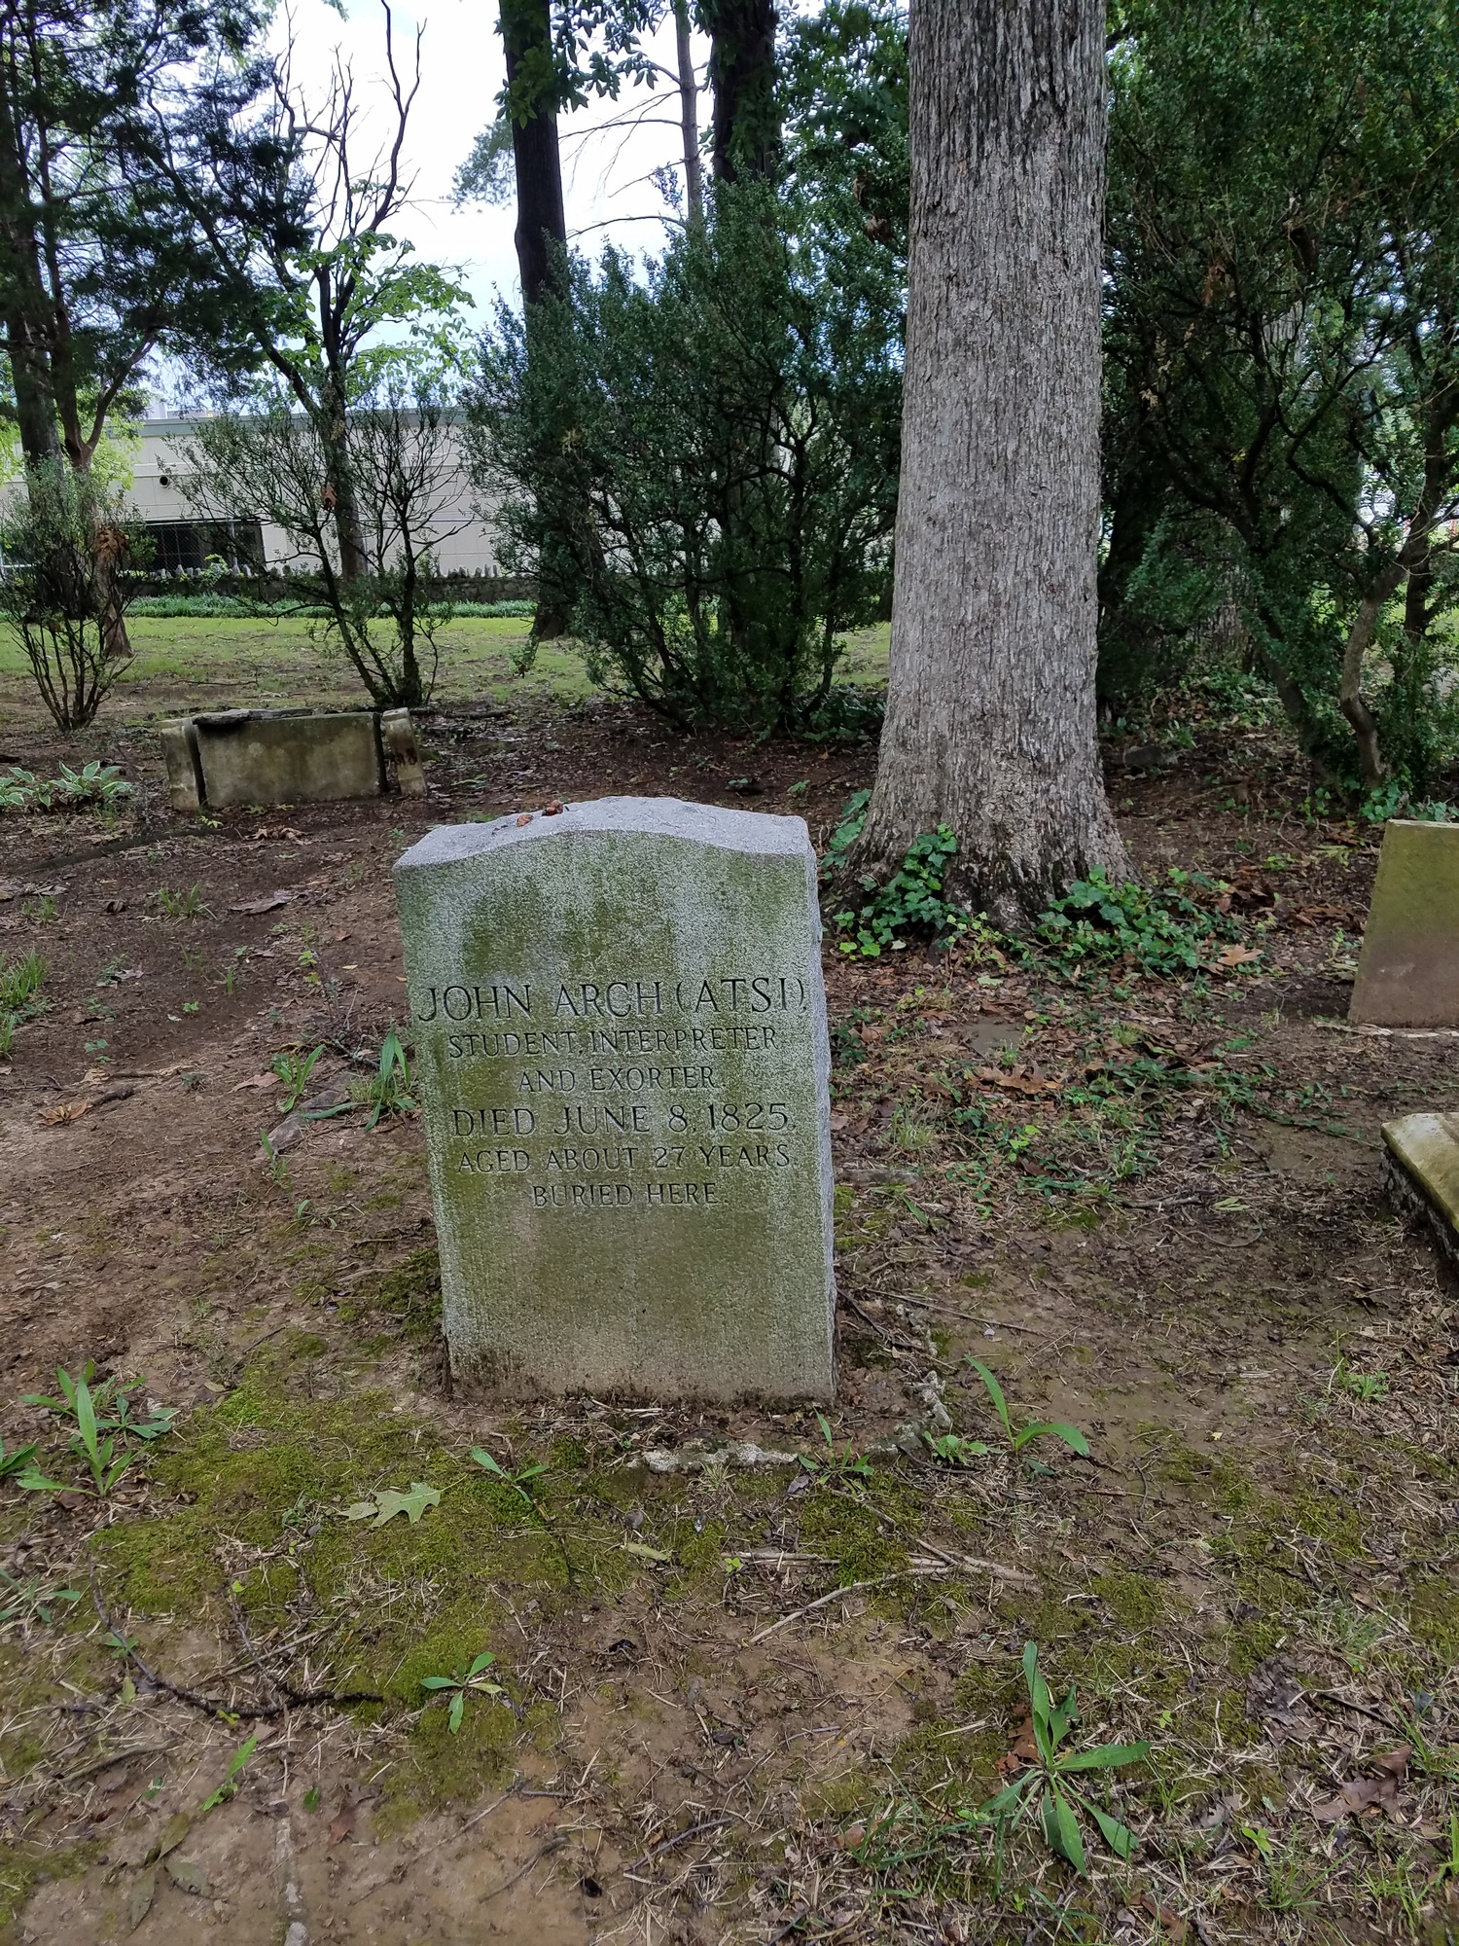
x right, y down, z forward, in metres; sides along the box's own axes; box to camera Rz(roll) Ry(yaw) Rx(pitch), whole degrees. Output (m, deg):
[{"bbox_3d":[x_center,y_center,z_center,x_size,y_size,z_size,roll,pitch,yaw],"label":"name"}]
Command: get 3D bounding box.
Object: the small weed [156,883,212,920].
[{"bbox_3d":[-2.049,-0.267,5.492,0.185,0.100,0.130,0,17,0],"label":"small weed"}]

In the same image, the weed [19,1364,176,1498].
[{"bbox_3d":[-0.972,0.704,2.263,0.215,0.130,0.160,0,17,0],"label":"weed"}]

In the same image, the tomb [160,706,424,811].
[{"bbox_3d":[-2.814,-1.418,9.457,1.560,0.550,0.680,-6,17,-16],"label":"tomb"}]

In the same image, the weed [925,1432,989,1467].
[{"bbox_3d":[0.355,0.747,2.289,0.098,0.032,0.055,0,17,0],"label":"weed"}]

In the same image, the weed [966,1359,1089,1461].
[{"bbox_3d":[0.469,0.692,2.313,0.190,0.125,0.080,0,17,0],"label":"weed"}]

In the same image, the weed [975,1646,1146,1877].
[{"bbox_3d":[0.407,0.957,1.795,0.200,0.095,0.250,-1,16,0],"label":"weed"}]

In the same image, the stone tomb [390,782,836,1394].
[{"bbox_3d":[-0.174,0.234,2.636,0.695,1.036,0.290,-2,16,4],"label":"stone tomb"}]

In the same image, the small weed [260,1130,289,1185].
[{"bbox_3d":[-1.016,0.412,3.262,0.055,0.105,0.055,0,17,0],"label":"small weed"}]

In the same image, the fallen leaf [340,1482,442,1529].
[{"bbox_3d":[-0.504,0.790,2.174,0.145,0.018,0.080,-4,18,-14],"label":"fallen leaf"}]

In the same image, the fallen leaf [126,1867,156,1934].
[{"bbox_3d":[-0.667,1.051,1.663,0.027,0.012,0.090,-1,16,-2],"label":"fallen leaf"}]

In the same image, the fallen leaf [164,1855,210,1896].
[{"bbox_3d":[-0.627,1.042,1.691,0.078,0.012,0.033,9,19,32],"label":"fallen leaf"}]

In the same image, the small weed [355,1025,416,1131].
[{"bbox_3d":[-0.946,0.280,4.005,0.145,0.195,0.190,-1,16,0],"label":"small weed"}]

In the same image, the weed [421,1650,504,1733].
[{"bbox_3d":[-0.330,0.891,1.817,0.098,0.033,0.108,0,17,0],"label":"weed"}]

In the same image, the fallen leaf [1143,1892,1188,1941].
[{"bbox_3d":[0.481,1.043,1.621,0.032,0.018,0.066,-10,19,-29],"label":"fallen leaf"}]

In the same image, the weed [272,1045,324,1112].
[{"bbox_3d":[-1.213,0.291,4.091,0.130,0.130,0.150,-1,16,0],"label":"weed"}]

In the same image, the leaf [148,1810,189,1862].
[{"bbox_3d":[-0.623,0.959,1.627,0.034,0.014,0.080,10,20,30],"label":"leaf"}]

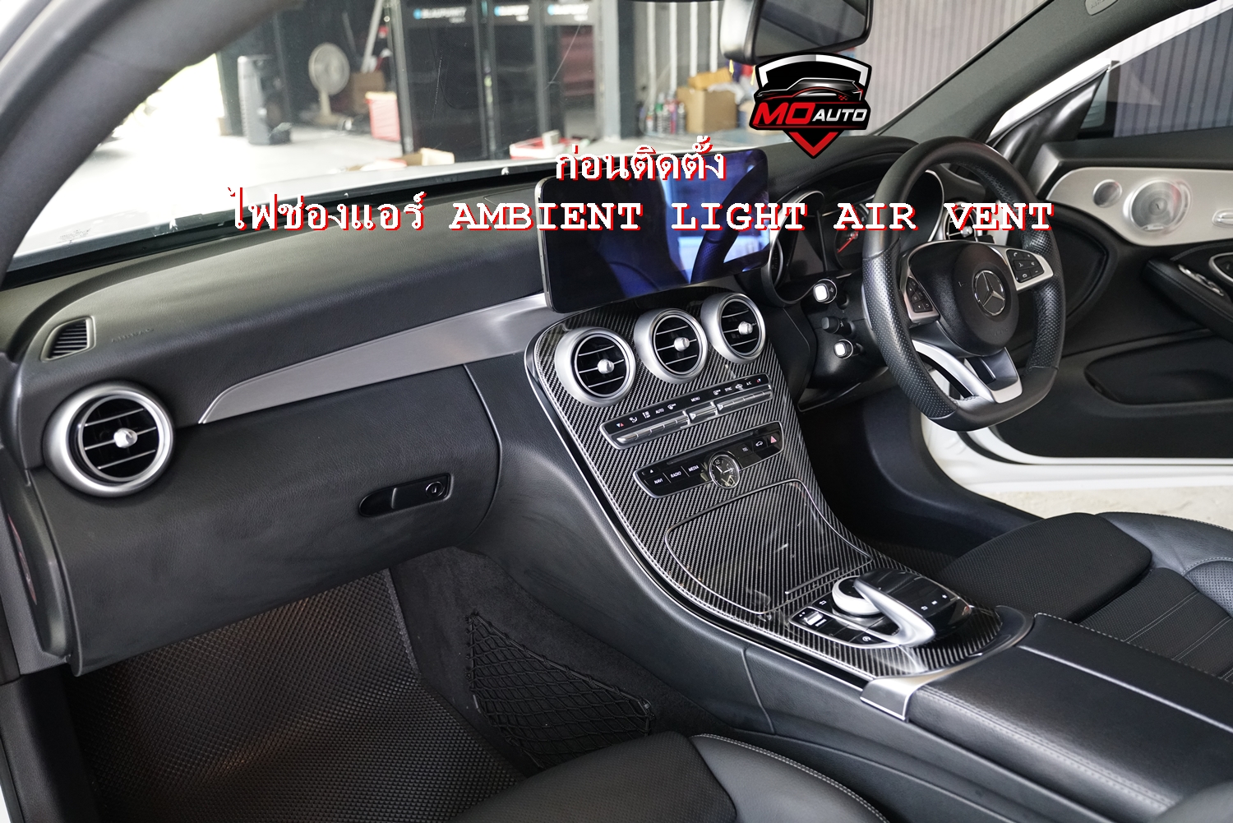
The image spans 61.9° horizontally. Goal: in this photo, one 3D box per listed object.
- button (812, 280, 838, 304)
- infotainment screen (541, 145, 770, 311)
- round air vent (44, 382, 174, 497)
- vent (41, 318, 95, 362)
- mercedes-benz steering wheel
[{"bbox_3d":[0.254,-0.145,1.250,0.026,0.027,0.020,11,25,29],"label":"button"},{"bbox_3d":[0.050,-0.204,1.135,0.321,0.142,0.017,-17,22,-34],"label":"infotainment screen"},{"bbox_3d":[-0.430,0.024,0.872,0.030,0.098,0.098,-3,15,44],"label":"round air vent"},{"bbox_3d":[-0.480,-0.064,0.900,0.049,0.035,0.015,-20,-7,-39],"label":"vent"},{"bbox_3d":[0.430,-0.162,1.279,0.370,0.355,0.085,-17,7,-34],"label":"mercedes-benz steering wheel"}]

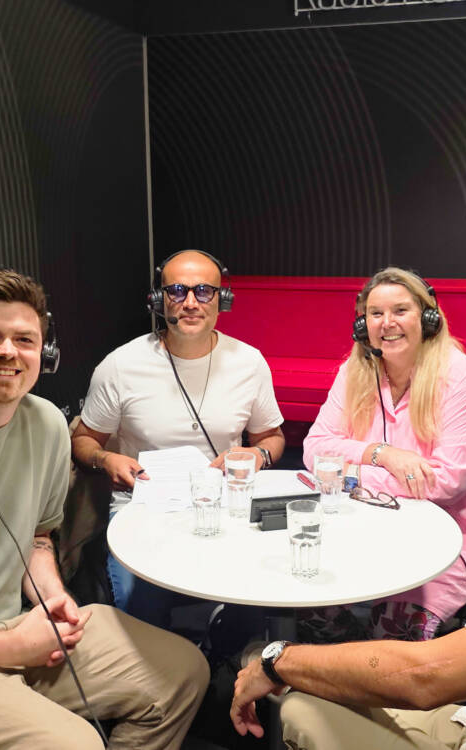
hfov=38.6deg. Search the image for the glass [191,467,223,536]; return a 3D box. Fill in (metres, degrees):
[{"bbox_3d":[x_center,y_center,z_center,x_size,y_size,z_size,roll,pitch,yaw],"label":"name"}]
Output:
[{"bbox_3d":[-0.055,0.269,1.401,0.069,0.127,0.069,-1,9,0],"label":"glass"}]

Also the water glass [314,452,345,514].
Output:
[{"bbox_3d":[0.221,0.248,1.512,0.069,0.127,0.069,-1,9,0],"label":"water glass"}]

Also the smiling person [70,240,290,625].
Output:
[{"bbox_3d":[-0.143,0.349,1.776,0.570,1.330,0.730,-1,9,-3],"label":"smiling person"}]

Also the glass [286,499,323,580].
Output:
[{"bbox_3d":[0.131,0.298,1.205,0.069,0.127,0.069,-1,9,0],"label":"glass"}]

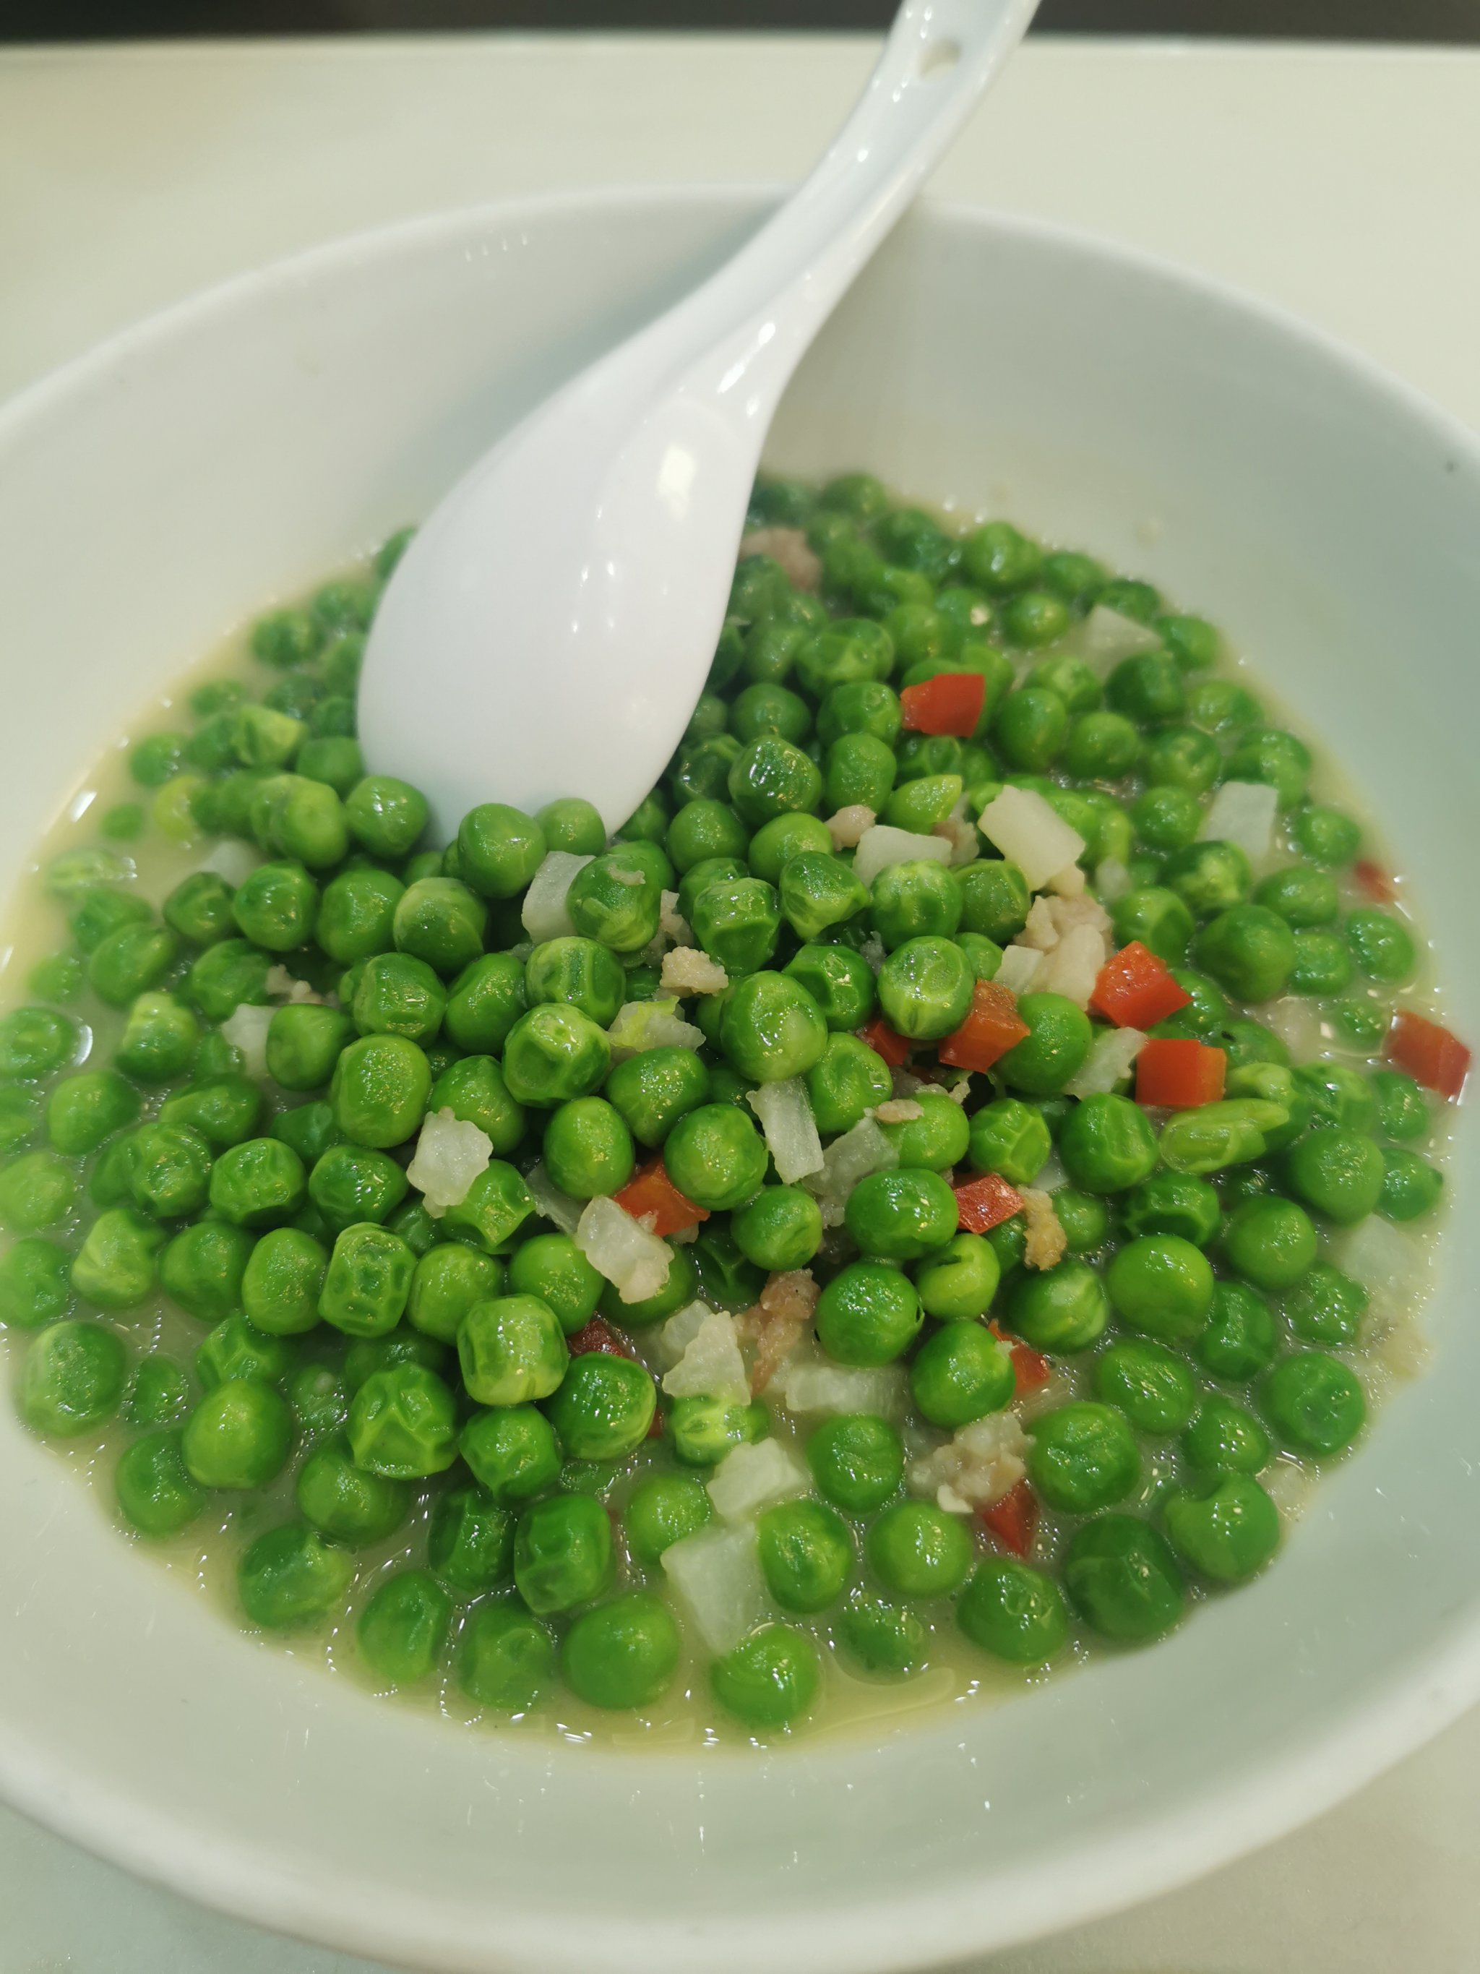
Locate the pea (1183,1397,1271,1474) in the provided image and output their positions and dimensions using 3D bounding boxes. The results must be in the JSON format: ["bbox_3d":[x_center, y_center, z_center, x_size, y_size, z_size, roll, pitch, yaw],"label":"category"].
[{"bbox_3d":[0.044,0.041,0.140,0.008,0.008,0.008,-2,58,0],"label":"pea"}]

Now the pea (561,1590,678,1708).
[{"bbox_3d":[-0.010,0.056,0.131,0.010,0.010,0.010,-2,58,0],"label":"pea"}]

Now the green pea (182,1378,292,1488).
[{"bbox_3d":[-0.046,0.041,0.140,0.009,0.009,0.010,0,58,0],"label":"green pea"}]

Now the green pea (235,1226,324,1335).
[{"bbox_3d":[-0.043,0.028,0.145,0.008,0.010,0.010,-1,58,0],"label":"green pea"}]

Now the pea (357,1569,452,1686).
[{"bbox_3d":[-0.028,0.054,0.129,0.008,0.009,0.009,0,58,0],"label":"pea"}]

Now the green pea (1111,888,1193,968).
[{"bbox_3d":[0.043,-0.006,0.161,0.009,0.009,0.009,0,58,0],"label":"green pea"}]

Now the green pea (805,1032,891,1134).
[{"bbox_3d":[0.010,0.009,0.149,0.009,0.009,0.009,0,58,0],"label":"green pea"}]

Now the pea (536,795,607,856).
[{"bbox_3d":[-0.019,-0.017,0.170,0.008,0.008,0.008,0,58,0],"label":"pea"}]

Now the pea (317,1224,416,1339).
[{"bbox_3d":[-0.034,0.027,0.142,0.009,0.010,0.011,-2,58,0],"label":"pea"}]

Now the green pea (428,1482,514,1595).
[{"bbox_3d":[-0.023,0.047,0.132,0.008,0.008,0.009,0,58,0],"label":"green pea"}]

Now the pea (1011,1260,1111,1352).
[{"bbox_3d":[0.029,0.029,0.141,0.009,0.009,0.009,0,58,0],"label":"pea"}]

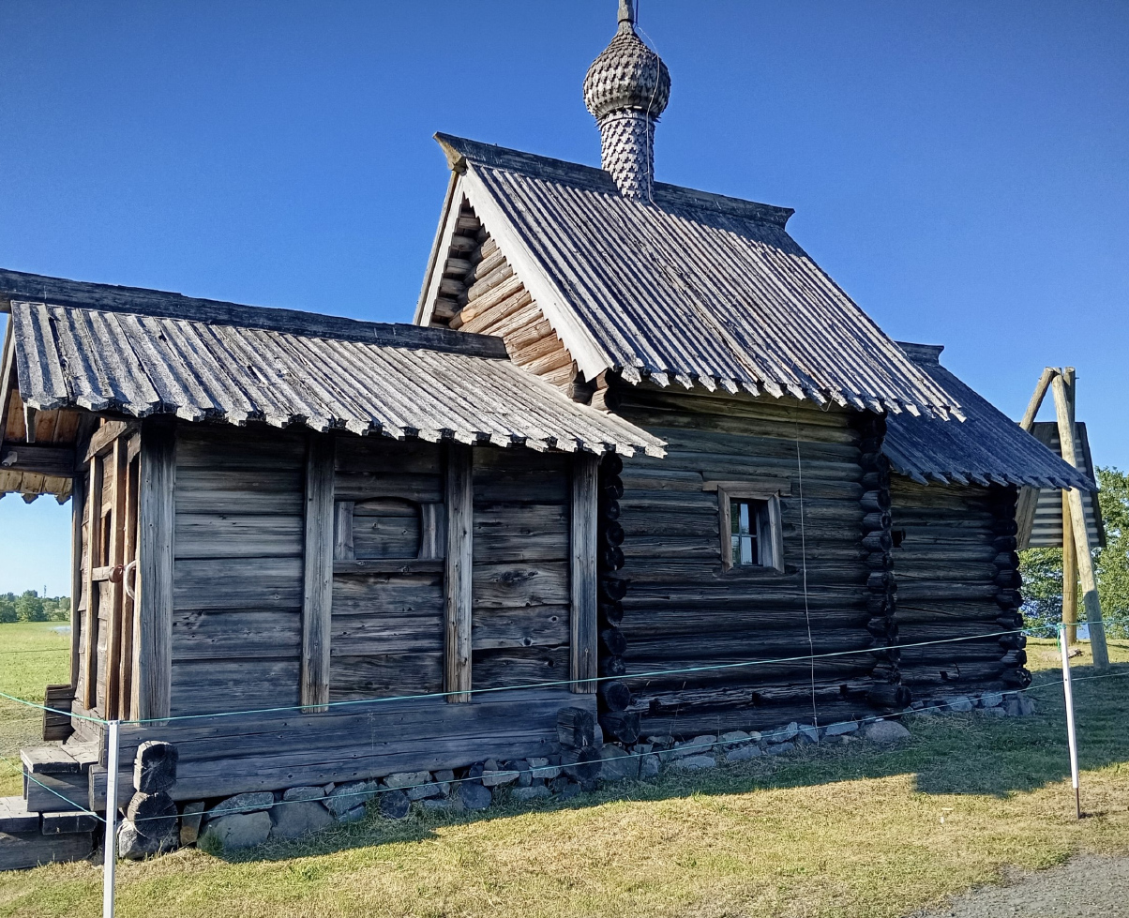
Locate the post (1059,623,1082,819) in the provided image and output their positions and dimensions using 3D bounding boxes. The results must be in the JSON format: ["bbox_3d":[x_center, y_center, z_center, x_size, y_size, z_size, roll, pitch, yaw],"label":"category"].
[{"bbox_3d":[2.907,1.496,5.668,0.040,1.093,0.040,3,-9,-32],"label":"post"}]

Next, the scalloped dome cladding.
[{"bbox_3d":[0.688,-4.324,10.984,0.960,1.100,0.960,-2,-8,4],"label":"scalloped dome cladding"}]

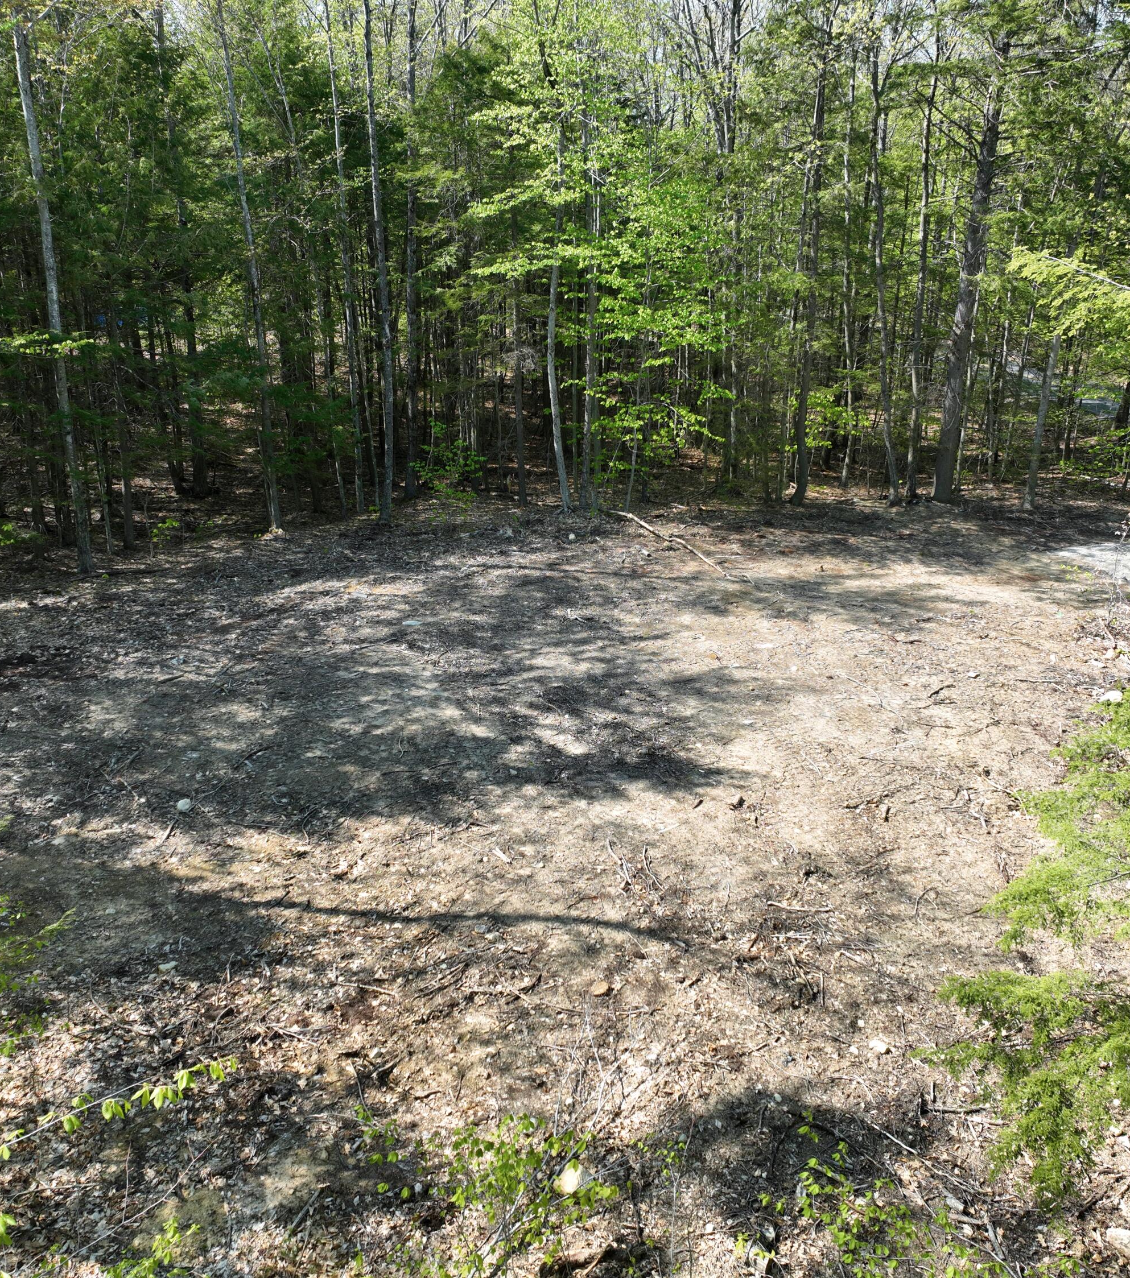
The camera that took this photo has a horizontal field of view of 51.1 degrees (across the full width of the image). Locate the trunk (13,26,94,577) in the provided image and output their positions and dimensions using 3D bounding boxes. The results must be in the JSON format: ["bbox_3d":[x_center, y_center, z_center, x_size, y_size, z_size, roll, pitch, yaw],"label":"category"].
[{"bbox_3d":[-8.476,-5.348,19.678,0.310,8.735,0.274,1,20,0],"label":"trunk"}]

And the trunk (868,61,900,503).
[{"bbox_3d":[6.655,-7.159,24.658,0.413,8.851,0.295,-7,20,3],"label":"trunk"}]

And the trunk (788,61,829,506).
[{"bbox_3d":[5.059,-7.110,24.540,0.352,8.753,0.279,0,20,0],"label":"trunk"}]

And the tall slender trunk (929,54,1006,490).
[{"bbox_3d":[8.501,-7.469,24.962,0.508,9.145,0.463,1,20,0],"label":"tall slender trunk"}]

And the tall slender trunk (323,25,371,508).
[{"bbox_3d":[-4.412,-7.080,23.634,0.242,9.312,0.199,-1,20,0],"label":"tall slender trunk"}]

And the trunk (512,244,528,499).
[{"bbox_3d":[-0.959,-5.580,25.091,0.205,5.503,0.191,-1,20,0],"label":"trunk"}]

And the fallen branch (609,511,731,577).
[{"bbox_3d":[1.962,-1.975,22.963,0.350,0.220,5.092,-8,21,-21],"label":"fallen branch"}]

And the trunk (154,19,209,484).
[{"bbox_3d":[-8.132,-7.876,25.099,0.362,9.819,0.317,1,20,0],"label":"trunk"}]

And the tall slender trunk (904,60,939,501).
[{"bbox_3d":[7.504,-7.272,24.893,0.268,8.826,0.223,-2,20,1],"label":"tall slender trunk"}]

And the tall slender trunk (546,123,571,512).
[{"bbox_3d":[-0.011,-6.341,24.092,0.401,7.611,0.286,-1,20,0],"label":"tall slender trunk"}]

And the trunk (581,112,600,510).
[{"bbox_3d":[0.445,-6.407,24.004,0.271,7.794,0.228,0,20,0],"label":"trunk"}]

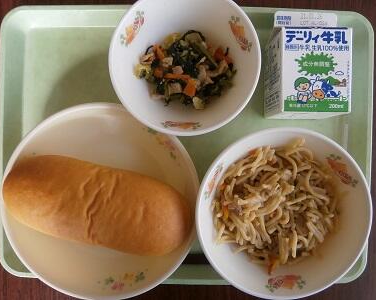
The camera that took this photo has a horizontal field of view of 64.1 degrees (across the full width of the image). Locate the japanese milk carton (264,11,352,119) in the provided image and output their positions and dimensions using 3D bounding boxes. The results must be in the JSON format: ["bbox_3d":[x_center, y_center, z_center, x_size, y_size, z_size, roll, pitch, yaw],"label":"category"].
[{"bbox_3d":[0.106,-0.078,0.274,0.057,0.056,0.094,1,90,0],"label":"japanese milk carton"}]

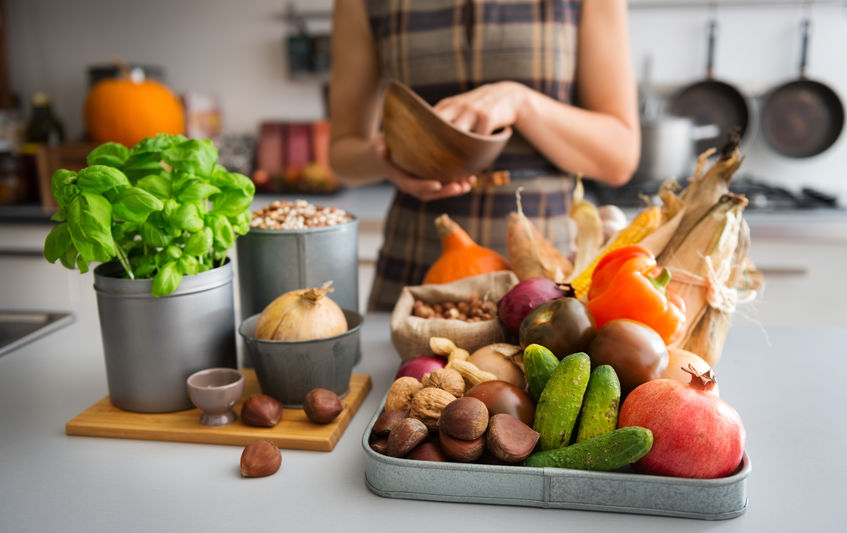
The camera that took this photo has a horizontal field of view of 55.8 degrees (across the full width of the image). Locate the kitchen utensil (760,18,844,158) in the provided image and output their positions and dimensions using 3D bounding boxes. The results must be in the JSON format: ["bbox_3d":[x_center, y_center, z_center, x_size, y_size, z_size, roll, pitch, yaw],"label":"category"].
[{"bbox_3d":[1.289,-0.605,2.720,0.285,0.465,0.060,0,10,6],"label":"kitchen utensil"}]

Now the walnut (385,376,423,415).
[{"bbox_3d":[-0.018,0.115,0.705,0.036,0.034,0.035,0,10,6],"label":"walnut"}]

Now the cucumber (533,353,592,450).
[{"bbox_3d":[0.115,0.112,0.667,0.036,0.036,0.106,31,47,0],"label":"cucumber"}]

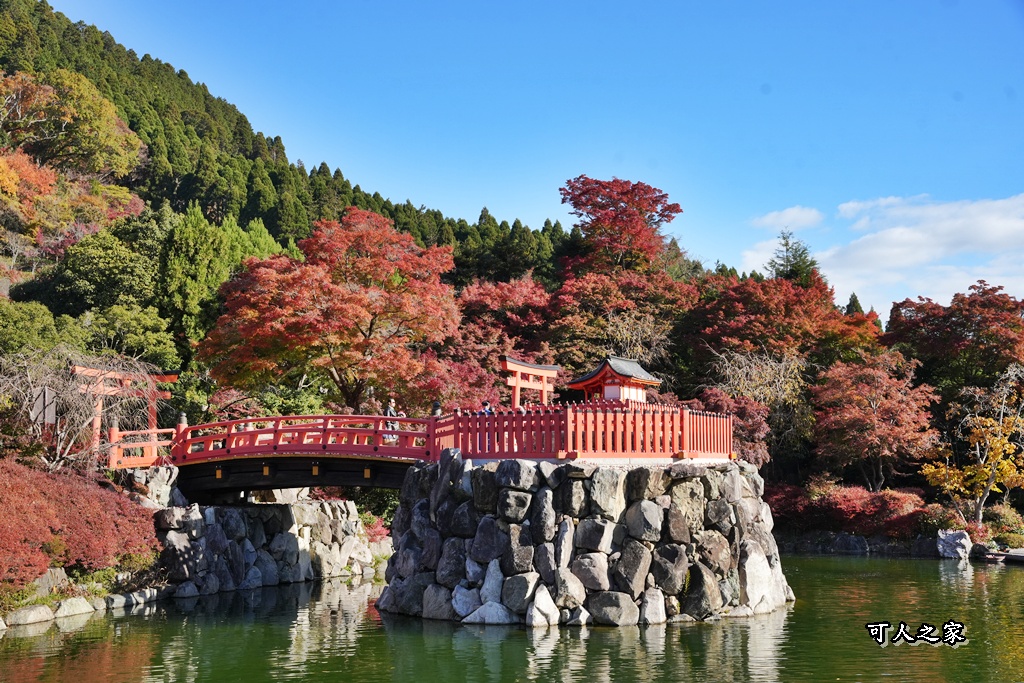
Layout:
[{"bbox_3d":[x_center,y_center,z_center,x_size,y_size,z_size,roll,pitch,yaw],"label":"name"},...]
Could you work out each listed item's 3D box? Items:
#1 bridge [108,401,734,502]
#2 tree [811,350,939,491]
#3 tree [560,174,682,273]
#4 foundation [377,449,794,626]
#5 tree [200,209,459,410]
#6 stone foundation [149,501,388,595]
[{"bbox_3d":[-3.800,3.458,36.336,21.000,3.400,7.300,-2,-6,22],"label":"bridge"},{"bbox_3d":[16.659,3.630,54.908,6.000,6.600,5.600,0,-6,0],"label":"tree"},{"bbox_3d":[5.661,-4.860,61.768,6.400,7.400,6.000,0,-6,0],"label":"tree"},{"bbox_3d":[2.200,5.341,34.845,12.400,4.450,11.500,-1,-6,6],"label":"foundation"},{"bbox_3d":[-7.535,-0.991,49.331,10.600,9.100,9.600,0,-6,0],"label":"tree"},{"bbox_3d":[-8.200,6.694,39.938,2.500,2.750,9.000,-4,-7,36],"label":"stone foundation"}]

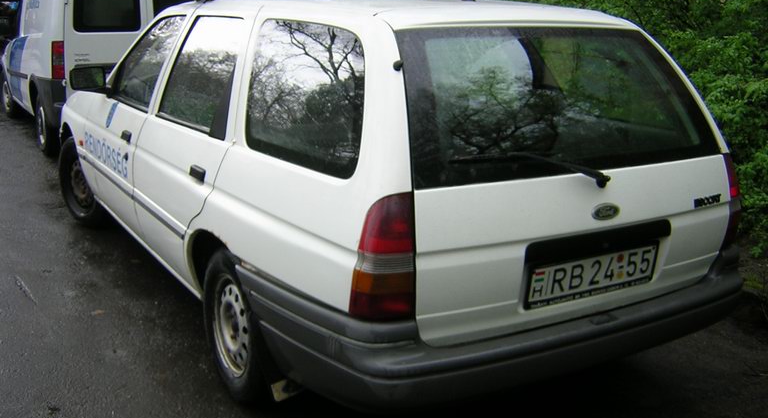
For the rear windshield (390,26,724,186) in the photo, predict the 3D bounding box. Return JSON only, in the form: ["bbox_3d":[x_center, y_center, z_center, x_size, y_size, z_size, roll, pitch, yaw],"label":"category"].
[{"bbox_3d":[0.546,-0.359,2.455,1.250,0.510,0.080,-7,-21,-31],"label":"rear windshield"}]

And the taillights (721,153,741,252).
[{"bbox_3d":[1.200,-0.029,2.820,0.150,0.350,0.145,-7,17,-31],"label":"taillights"}]

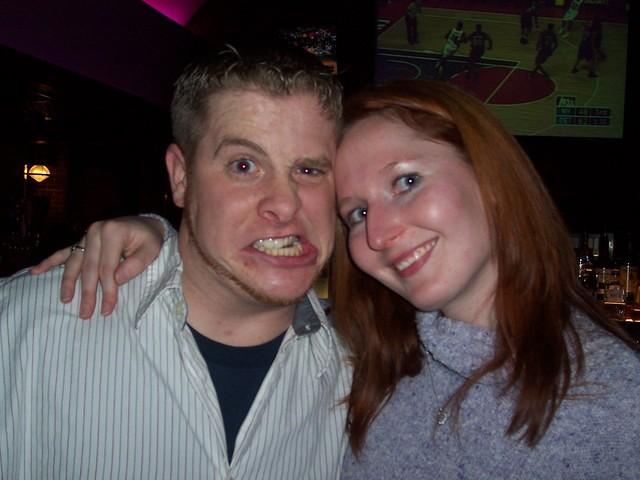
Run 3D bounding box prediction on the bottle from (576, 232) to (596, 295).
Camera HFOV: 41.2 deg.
[{"bbox_3d":[1.253,0.115,4.000,0.083,0.300,0.083,0,0,0],"label":"bottle"}]

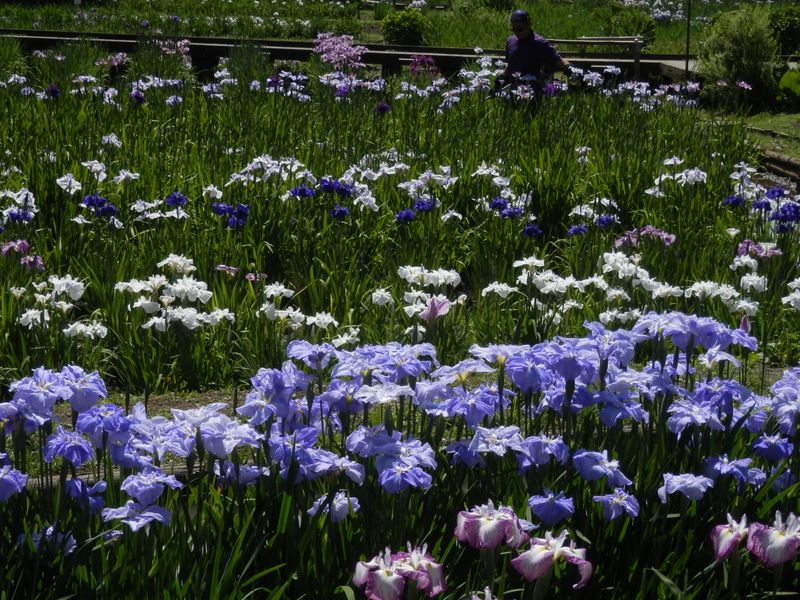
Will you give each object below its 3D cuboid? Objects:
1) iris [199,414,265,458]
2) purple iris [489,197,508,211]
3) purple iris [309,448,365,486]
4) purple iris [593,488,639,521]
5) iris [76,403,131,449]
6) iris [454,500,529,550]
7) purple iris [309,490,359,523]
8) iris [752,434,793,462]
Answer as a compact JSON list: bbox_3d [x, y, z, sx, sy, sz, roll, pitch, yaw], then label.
[{"bbox_3d":[-0.428,0.347,5.700,0.158,0.096,0.140,0,10,0],"label":"iris"},{"bbox_3d":[0.492,-0.482,11.200,0.100,0.057,0.110,0,10,0],"label":"purple iris"},{"bbox_3d":[-0.161,0.416,5.600,0.145,0.074,0.133,0,10,0],"label":"purple iris"},{"bbox_3d":[0.538,0.511,5.600,0.115,0.070,0.109,0,9,0],"label":"purple iris"},{"bbox_3d":[-0.847,0.358,6.400,0.154,0.115,0.146,0,9,0],"label":"iris"},{"bbox_3d":[0.194,0.478,4.750,0.157,0.090,0.140,0,10,0],"label":"iris"},{"bbox_3d":[-0.169,0.525,5.700,0.137,0.070,0.130,0,9,0],"label":"purple iris"},{"bbox_3d":[1.016,0.401,6.100,0.114,0.068,0.109,0,9,0],"label":"iris"}]

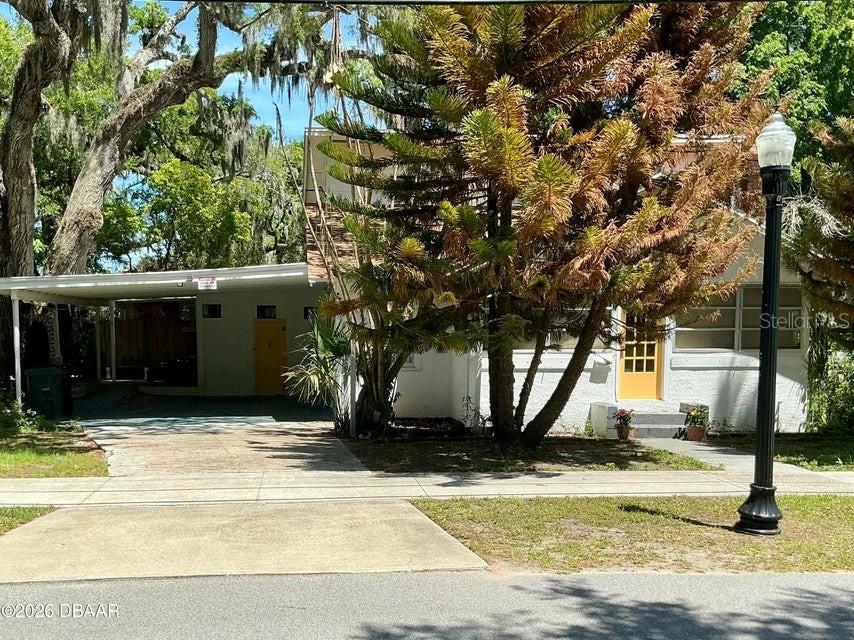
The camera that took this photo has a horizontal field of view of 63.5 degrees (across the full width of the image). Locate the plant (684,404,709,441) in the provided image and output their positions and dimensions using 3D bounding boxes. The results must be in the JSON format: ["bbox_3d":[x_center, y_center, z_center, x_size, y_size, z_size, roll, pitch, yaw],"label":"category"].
[{"bbox_3d":[4.917,1.867,12.600,0.430,0.660,0.430,0,3,-11],"label":"plant"}]

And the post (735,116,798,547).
[{"bbox_3d":[3.395,0.036,6.886,0.450,4.171,0.450,0,3,-11],"label":"post"}]

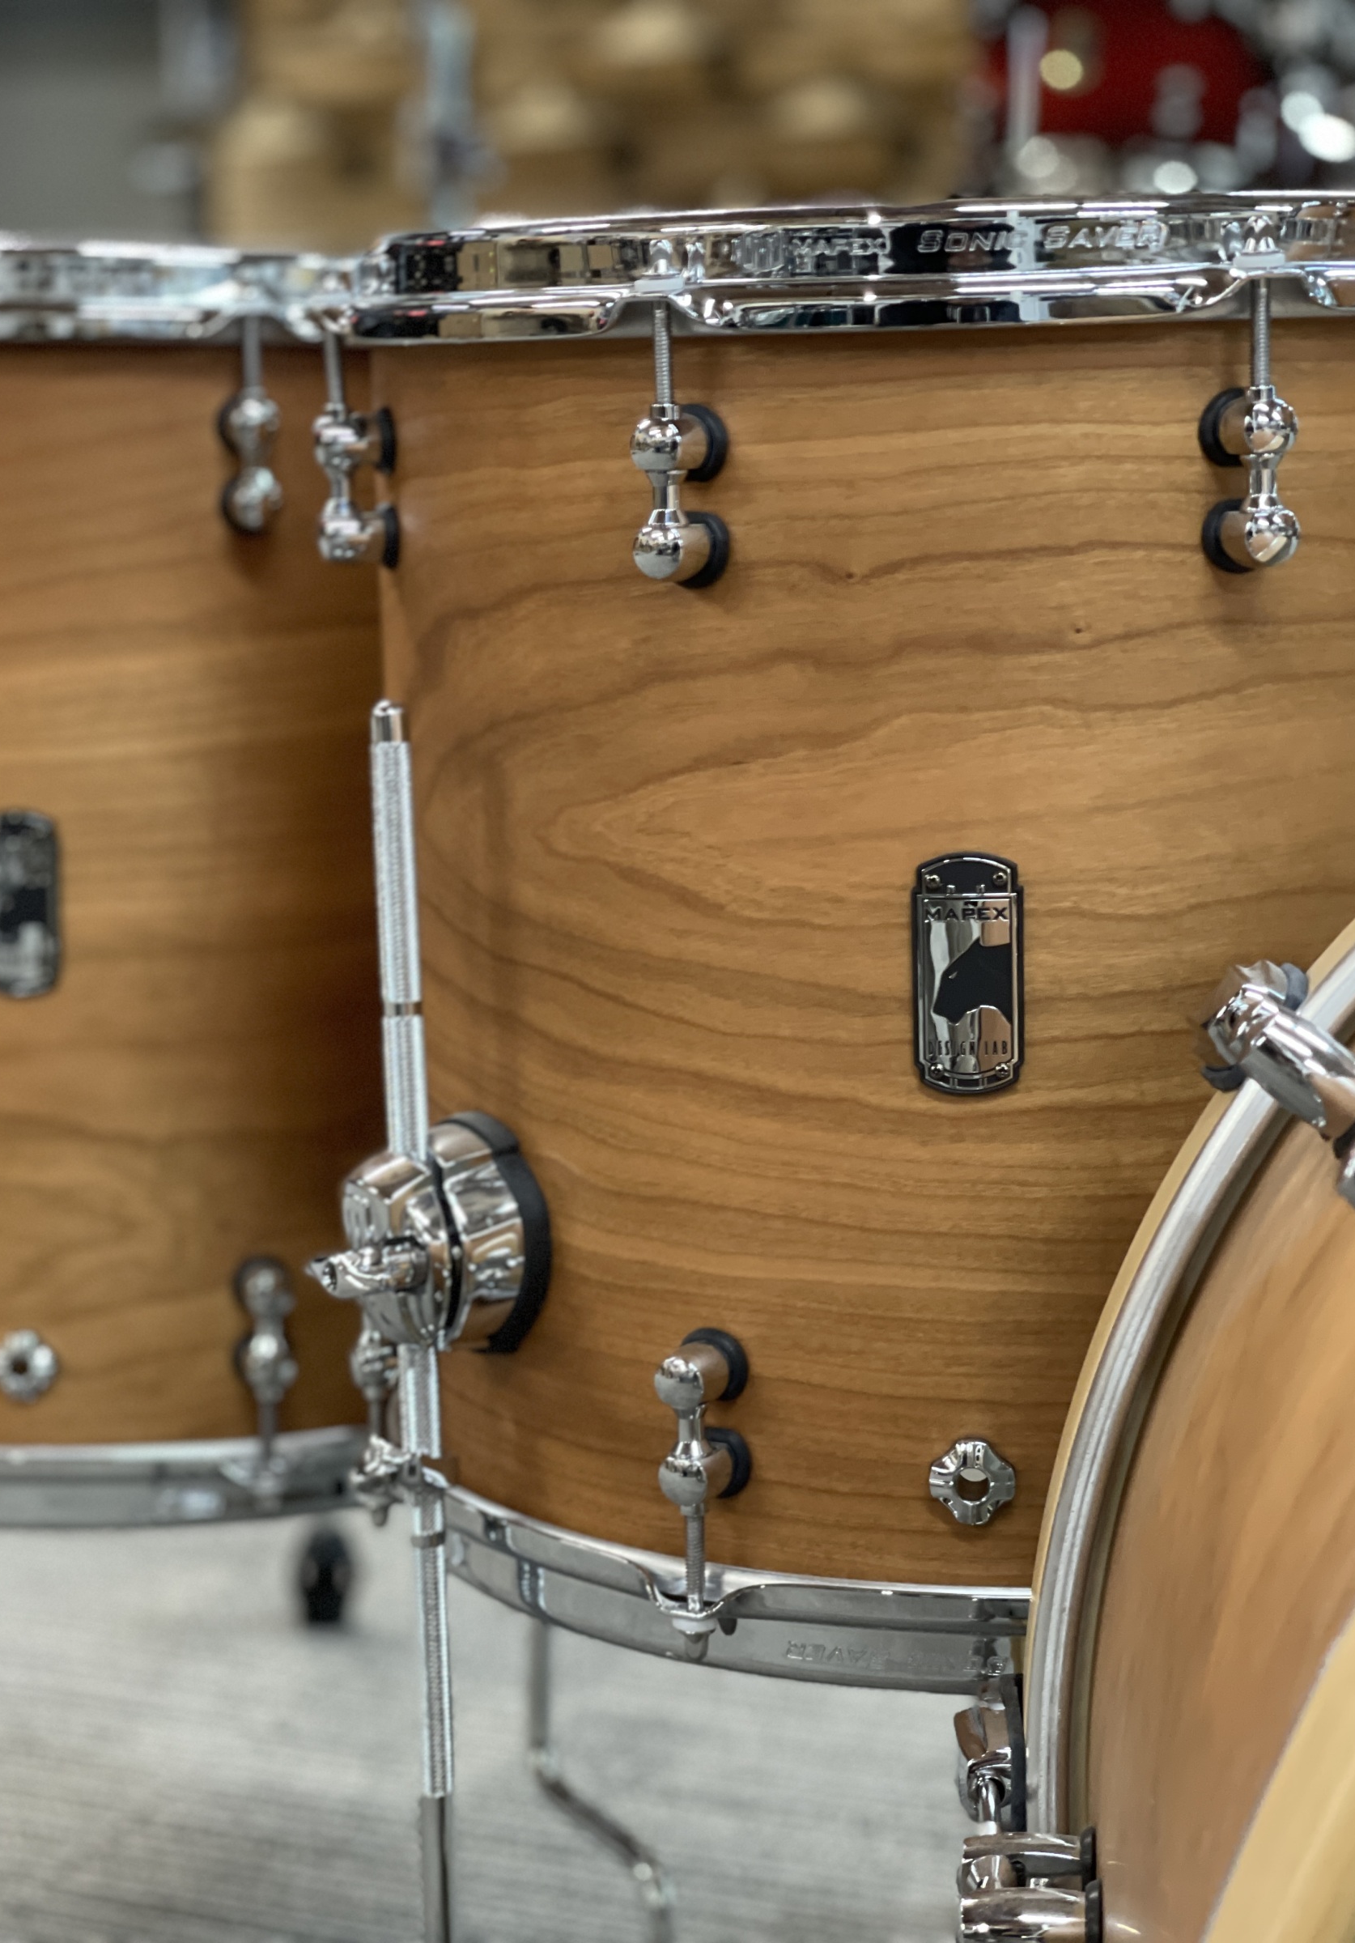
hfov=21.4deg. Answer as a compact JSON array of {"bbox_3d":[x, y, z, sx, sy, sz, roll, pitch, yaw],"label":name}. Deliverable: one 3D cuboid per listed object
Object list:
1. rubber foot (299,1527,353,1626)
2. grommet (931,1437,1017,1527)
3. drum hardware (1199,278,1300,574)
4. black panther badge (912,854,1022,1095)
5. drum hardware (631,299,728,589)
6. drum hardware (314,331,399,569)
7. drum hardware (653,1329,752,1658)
[{"bbox_3d":[-0.170,0.291,1.730,0.027,0.048,0.027,-1,10,0],"label":"rubber foot"},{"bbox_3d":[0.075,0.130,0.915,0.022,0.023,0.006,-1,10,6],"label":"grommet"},{"bbox_3d":[0.140,-0.131,0.866,0.019,0.071,0.024,-5,10,-16],"label":"drum hardware"},{"bbox_3d":[0.072,0.001,0.893,0.028,0.061,0.004,-1,10,6],"label":"black panther badge"},{"bbox_3d":[-0.002,-0.129,0.882,0.019,0.071,0.024,4,11,28],"label":"drum hardware"},{"bbox_3d":[-0.091,-0.146,0.991,0.024,0.071,0.019,-5,10,-16],"label":"drum hardware"},{"bbox_3d":[0.006,0.136,0.928,0.019,0.085,0.024,4,11,28],"label":"drum hardware"}]

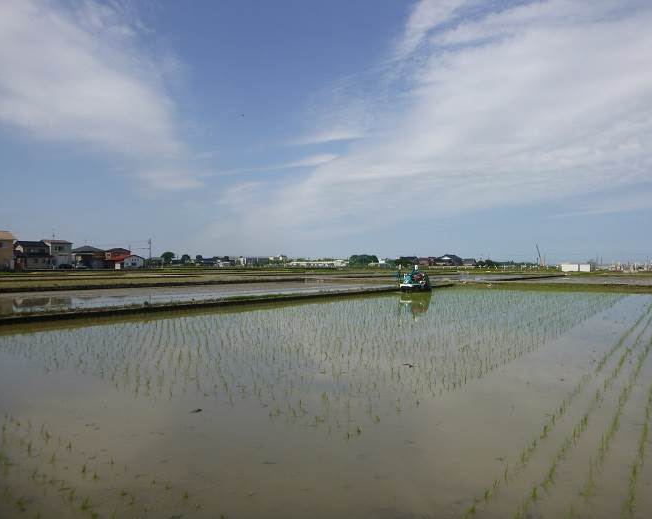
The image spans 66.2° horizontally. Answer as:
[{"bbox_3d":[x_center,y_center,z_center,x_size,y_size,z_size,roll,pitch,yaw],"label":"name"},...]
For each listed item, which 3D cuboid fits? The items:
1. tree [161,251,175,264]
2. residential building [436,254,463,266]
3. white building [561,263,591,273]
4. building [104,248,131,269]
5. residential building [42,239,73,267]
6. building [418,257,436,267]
[{"bbox_3d":[-79.082,-0.500,250.000,7.000,6.700,7.000,0,-1,-20],"label":"tree"},{"bbox_3d":[80.307,0.650,325.000,11.500,7.600,14.500,0,-1,37],"label":"residential building"},{"bbox_3d":[94.226,3.291,188.000,9.800,2.900,3.000,0,-1,37],"label":"white building"},{"bbox_3d":[-74.149,-0.356,178.000,7.000,7.200,7.600,0,-1,37],"label":"building"},{"bbox_3d":[-68.892,-1.306,128.000,6.800,7.300,5.800,0,-1,37],"label":"residential building"},{"bbox_3d":[66.001,1.398,325.000,8.800,6.000,8.500,0,-1,37],"label":"building"}]

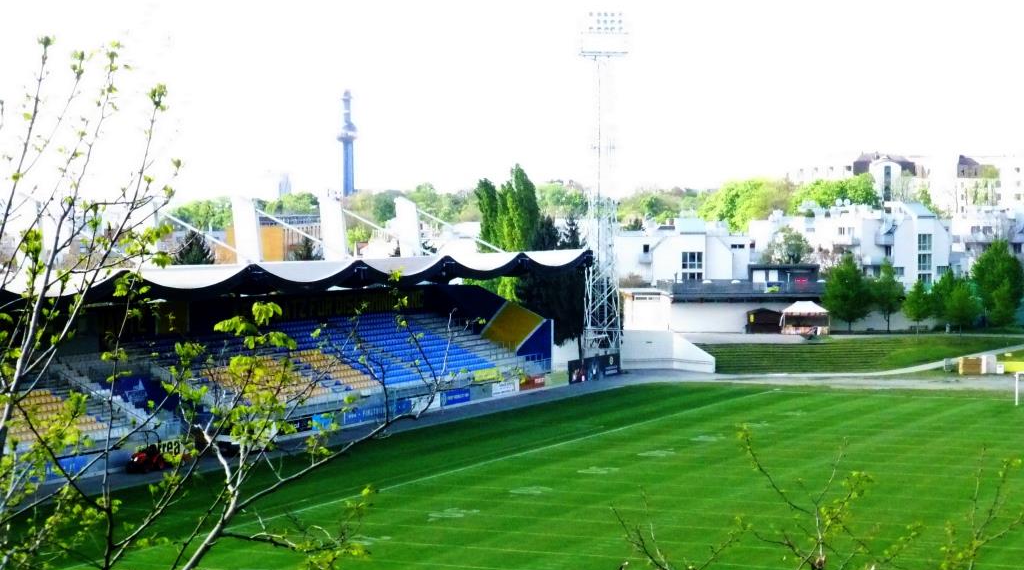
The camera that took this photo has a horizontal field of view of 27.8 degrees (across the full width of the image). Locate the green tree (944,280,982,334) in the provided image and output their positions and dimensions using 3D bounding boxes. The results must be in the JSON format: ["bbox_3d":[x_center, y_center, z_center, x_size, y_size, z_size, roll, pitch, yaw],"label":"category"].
[{"bbox_3d":[43.290,2.310,199.000,3.700,5.700,3.600,0,2,0],"label":"green tree"}]

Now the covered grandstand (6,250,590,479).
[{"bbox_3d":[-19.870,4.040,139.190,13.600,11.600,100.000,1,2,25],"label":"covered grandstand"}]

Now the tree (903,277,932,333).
[{"bbox_3d":[39.120,2.170,200.000,2.900,5.800,2.900,0,2,0],"label":"tree"}]

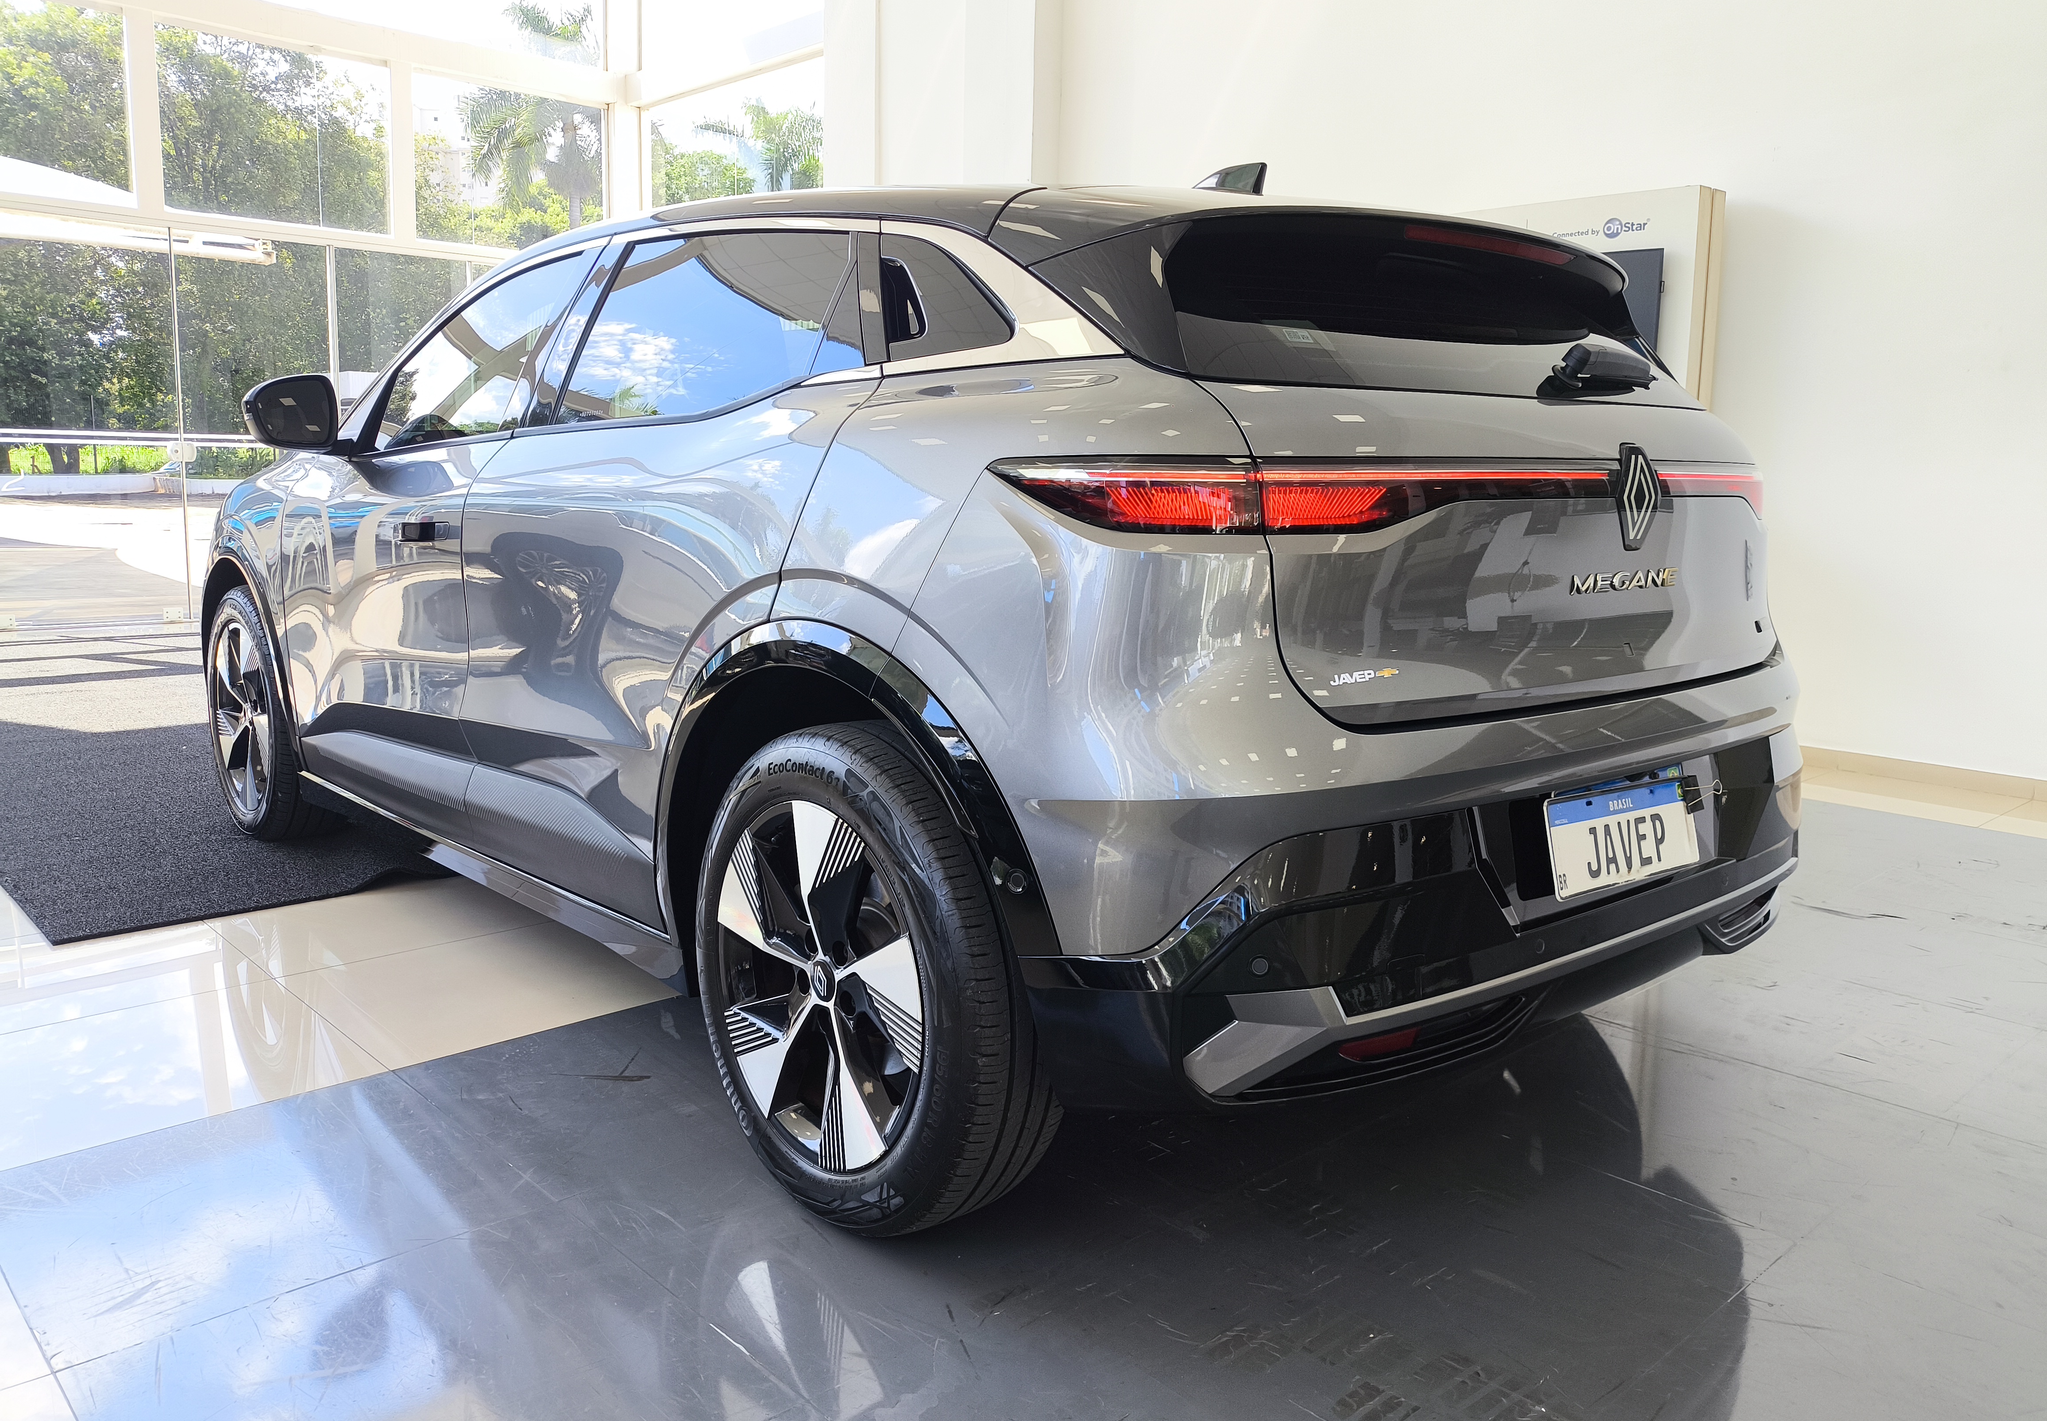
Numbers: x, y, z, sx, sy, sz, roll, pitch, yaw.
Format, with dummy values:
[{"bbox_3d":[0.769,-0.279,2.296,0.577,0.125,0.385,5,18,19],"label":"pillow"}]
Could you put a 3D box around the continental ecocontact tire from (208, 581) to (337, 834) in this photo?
[{"bbox_3d":[-2.024,0.003,4.031,0.200,0.690,0.690,-6,12,-42],"label":"continental ecocontact tire"}]

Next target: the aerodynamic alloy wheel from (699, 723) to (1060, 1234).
[{"bbox_3d":[-0.219,0.367,2.077,0.200,0.685,0.690,-6,12,-42],"label":"aerodynamic alloy wheel"}]

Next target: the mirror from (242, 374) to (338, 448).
[{"bbox_3d":[-1.621,-0.665,3.291,0.210,0.165,0.120,-6,12,-42],"label":"mirror"}]

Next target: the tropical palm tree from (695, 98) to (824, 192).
[{"bbox_3d":[-5.968,-9.671,35.751,4.300,9.770,4.300,0,9,-10],"label":"tropical palm tree"}]

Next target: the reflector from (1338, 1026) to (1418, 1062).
[{"bbox_3d":[0.427,0.404,1.792,0.135,0.026,0.020,-4,10,-32],"label":"reflector"}]

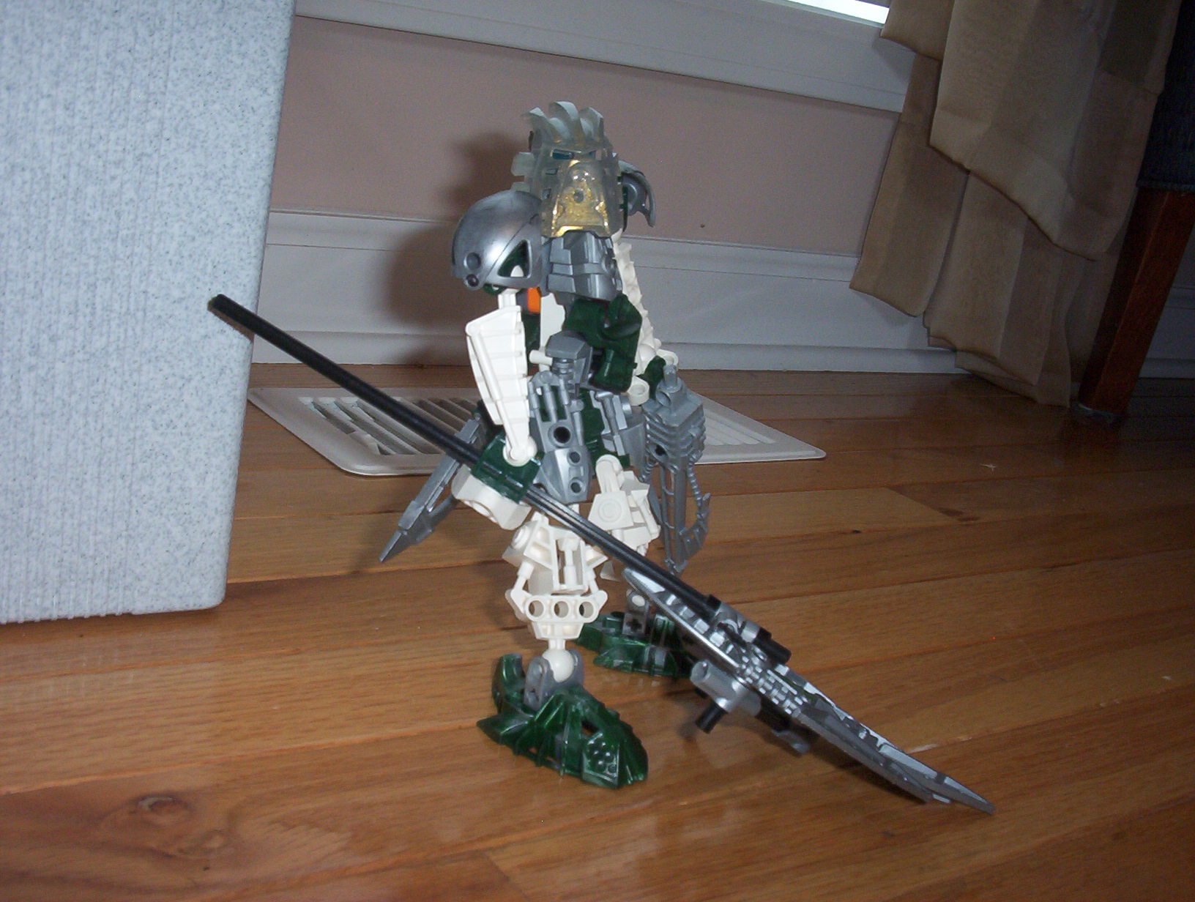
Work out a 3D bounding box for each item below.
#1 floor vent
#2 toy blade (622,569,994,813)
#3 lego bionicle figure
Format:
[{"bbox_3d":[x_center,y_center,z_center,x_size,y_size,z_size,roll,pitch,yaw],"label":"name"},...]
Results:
[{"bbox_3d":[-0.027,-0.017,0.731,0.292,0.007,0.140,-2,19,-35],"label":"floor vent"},{"bbox_3d":[0.060,0.069,0.391,0.128,0.022,0.032,33,19,7],"label":"toy blade"},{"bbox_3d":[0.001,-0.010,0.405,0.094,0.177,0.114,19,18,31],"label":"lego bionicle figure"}]

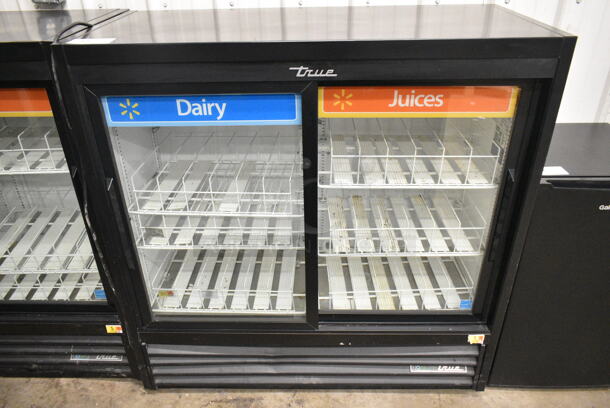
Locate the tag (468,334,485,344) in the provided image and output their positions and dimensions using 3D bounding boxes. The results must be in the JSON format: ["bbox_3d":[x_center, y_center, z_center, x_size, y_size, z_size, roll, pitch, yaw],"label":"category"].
[{"bbox_3d":[0.562,0.444,1.498,0.052,0.041,0.004,0,30,1],"label":"tag"}]

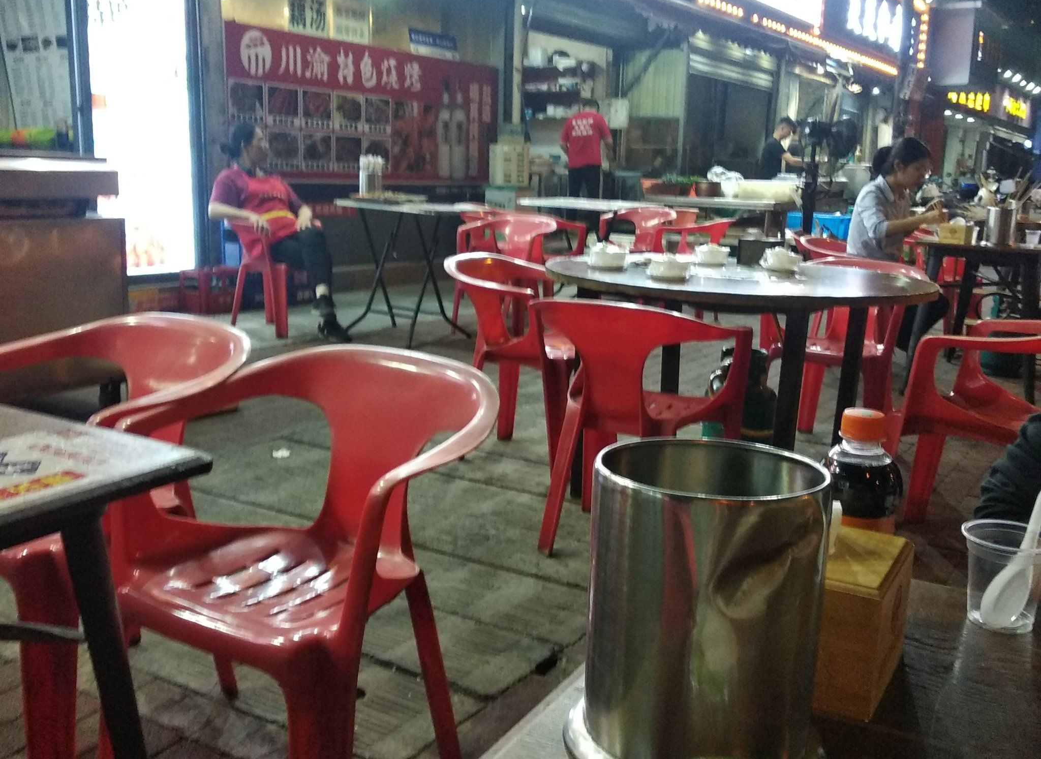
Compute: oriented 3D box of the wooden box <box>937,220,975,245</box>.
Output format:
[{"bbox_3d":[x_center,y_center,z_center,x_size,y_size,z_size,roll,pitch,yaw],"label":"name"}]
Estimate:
[{"bbox_3d":[2.154,-0.727,5.179,0.130,0.095,0.130,10,14,37],"label":"wooden box"}]

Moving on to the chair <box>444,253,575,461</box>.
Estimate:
[{"bbox_3d":[-0.022,-0.091,3.944,0.585,0.730,0.600,7,12,25],"label":"chair"}]

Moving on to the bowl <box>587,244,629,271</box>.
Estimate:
[{"bbox_3d":[0.291,-0.409,3.442,0.125,0.085,0.125,1,11,0],"label":"bowl"}]

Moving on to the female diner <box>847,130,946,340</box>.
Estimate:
[{"bbox_3d":[1.825,-0.575,5.050,0.520,1.180,0.440,6,12,21],"label":"female diner"}]

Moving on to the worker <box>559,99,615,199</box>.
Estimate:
[{"bbox_3d":[0.632,-1.928,10.357,0.520,1.680,0.360,3,11,6],"label":"worker"}]

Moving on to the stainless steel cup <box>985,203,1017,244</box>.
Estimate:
[{"bbox_3d":[2.209,-0.707,4.800,0.152,0.168,0.152,1,11,0],"label":"stainless steel cup"}]

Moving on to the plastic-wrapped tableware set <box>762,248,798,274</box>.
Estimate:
[{"bbox_3d":[0.847,-0.387,3.400,0.120,0.078,0.120,1,11,0],"label":"plastic-wrapped tableware set"}]

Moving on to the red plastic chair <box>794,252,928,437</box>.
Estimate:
[{"bbox_3d":[1.311,-0.097,4.224,0.560,0.745,0.530,8,13,32],"label":"red plastic chair"}]

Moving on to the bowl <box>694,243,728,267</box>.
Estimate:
[{"bbox_3d":[0.661,-0.431,3.620,0.122,0.075,0.122,1,11,0],"label":"bowl"}]

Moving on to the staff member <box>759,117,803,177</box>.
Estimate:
[{"bbox_3d":[2.521,-1.768,10.354,0.460,1.640,0.480,4,11,13],"label":"staff member"}]

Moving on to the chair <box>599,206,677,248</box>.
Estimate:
[{"bbox_3d":[0.947,-1.039,8.620,0.560,0.745,0.530,10,14,37],"label":"chair"}]

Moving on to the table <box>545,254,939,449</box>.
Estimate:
[{"bbox_3d":[0.707,0.007,3.584,1.267,0.750,1.267,1,11,0],"label":"table"}]

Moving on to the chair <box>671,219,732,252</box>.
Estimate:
[{"bbox_3d":[1.186,-0.731,7.270,0.530,0.745,0.560,7,12,27],"label":"chair"}]

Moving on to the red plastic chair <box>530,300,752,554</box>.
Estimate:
[{"bbox_3d":[0.353,0.129,2.934,0.560,0.745,0.530,6,12,21],"label":"red plastic chair"}]

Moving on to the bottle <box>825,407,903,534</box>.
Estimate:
[{"bbox_3d":[0.246,0.102,0.767,0.060,0.160,0.060,1,11,0],"label":"bottle"}]

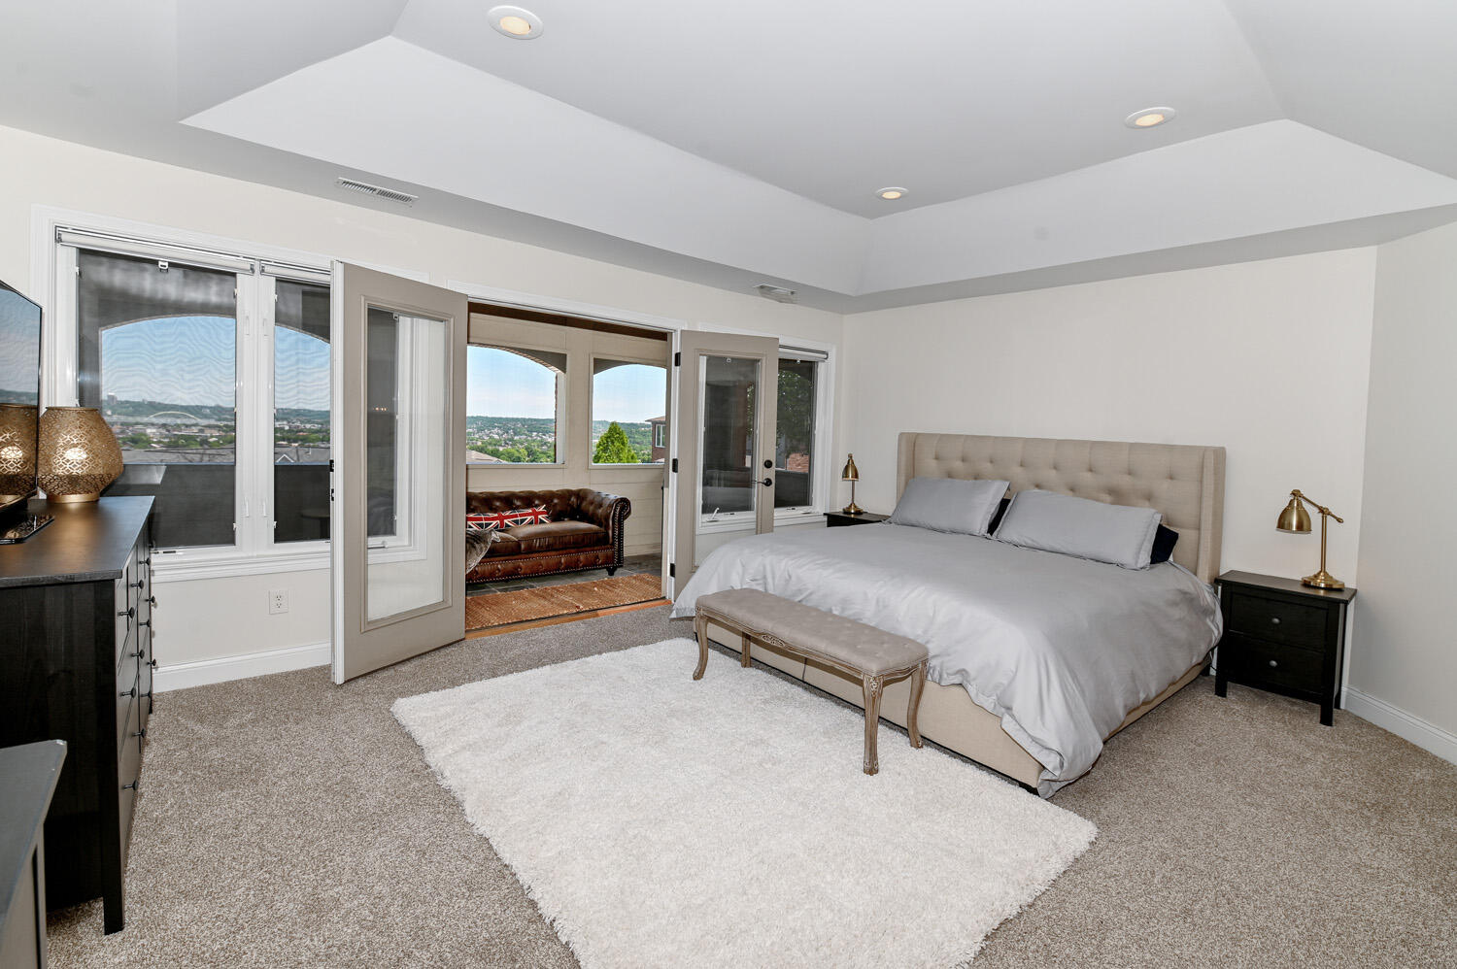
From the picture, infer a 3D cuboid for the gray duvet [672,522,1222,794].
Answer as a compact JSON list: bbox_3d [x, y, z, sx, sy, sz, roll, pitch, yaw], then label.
[{"bbox_3d":[1.226,0.724,3.744,2.050,0.620,2.380,-1,6,-40],"label":"gray duvet"}]

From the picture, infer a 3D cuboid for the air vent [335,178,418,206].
[{"bbox_3d":[-1.746,-1.432,2.982,0.350,0.030,0.170,-1,6,-38],"label":"air vent"}]

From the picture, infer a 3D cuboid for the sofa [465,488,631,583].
[{"bbox_3d":[-1.966,0.462,5.396,2.050,0.740,0.880,-1,6,-38],"label":"sofa"}]

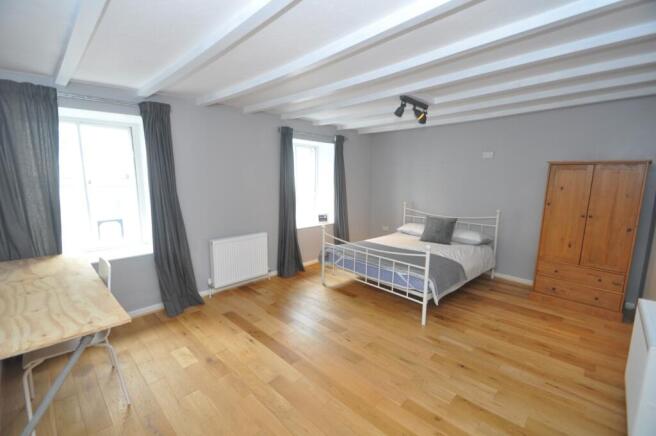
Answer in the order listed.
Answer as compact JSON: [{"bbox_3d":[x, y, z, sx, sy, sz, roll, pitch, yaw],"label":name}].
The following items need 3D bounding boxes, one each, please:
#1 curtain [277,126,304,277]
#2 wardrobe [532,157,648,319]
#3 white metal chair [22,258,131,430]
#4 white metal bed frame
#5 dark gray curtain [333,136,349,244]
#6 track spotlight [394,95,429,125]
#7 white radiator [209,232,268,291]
[{"bbox_3d":[-0.543,-0.208,4.117,0.430,2.204,0.174,-8,12,-44],"label":"curtain"},{"bbox_3d":[3.075,0.216,3.282,0.492,1.719,0.820,-8,12,-44],"label":"wardrobe"},{"bbox_3d":[-1.682,0.796,1.803,0.471,0.902,0.461,-8,12,-44],"label":"white metal chair"},{"bbox_3d":[1.241,0.424,3.996,2.158,1.040,1.568,-8,12,-44],"label":"white metal bed frame"},{"bbox_3d":[0.265,-0.318,4.895,0.410,2.204,0.174,-8,12,-44],"label":"dark gray curtain"},{"bbox_3d":[0.863,-1.084,2.768,0.492,0.226,0.144,-8,12,-44],"label":"track spotlight"},{"bbox_3d":[-1.184,0.541,3.671,0.799,0.610,0.113,-8,12,-44],"label":"white radiator"}]

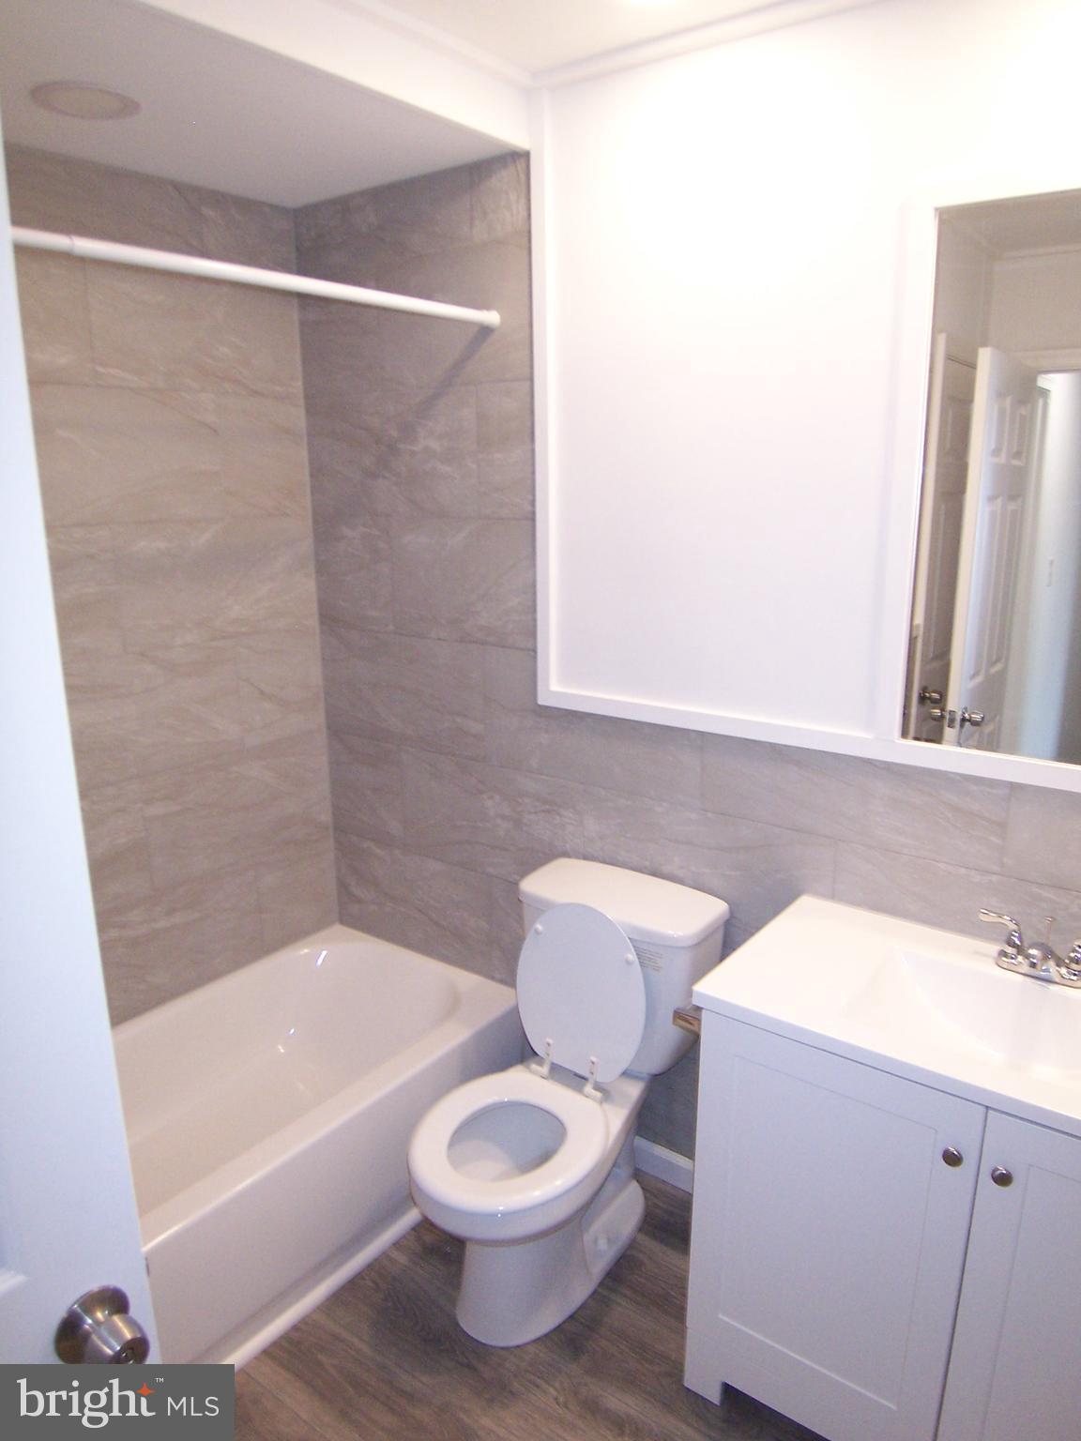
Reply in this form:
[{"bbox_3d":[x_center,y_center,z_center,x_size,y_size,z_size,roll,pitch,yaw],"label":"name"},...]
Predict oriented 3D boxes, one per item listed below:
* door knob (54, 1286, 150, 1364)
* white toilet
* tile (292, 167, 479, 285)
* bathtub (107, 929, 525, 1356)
[{"bbox_3d":[-0.386,0.556,0.855,0.065,0.066,0.066,10,17,37],"label":"door knob"},{"bbox_3d":[0.034,0.808,1.994,0.445,0.785,0.695,10,17,37],"label":"white toilet"},{"bbox_3d":[-0.392,-1.206,2.332,0.615,0.165,0.010,10,17,37],"label":"tile"},{"bbox_3d":[-0.801,0.993,2.183,0.747,0.353,1.520,10,17,37],"label":"bathtub"}]

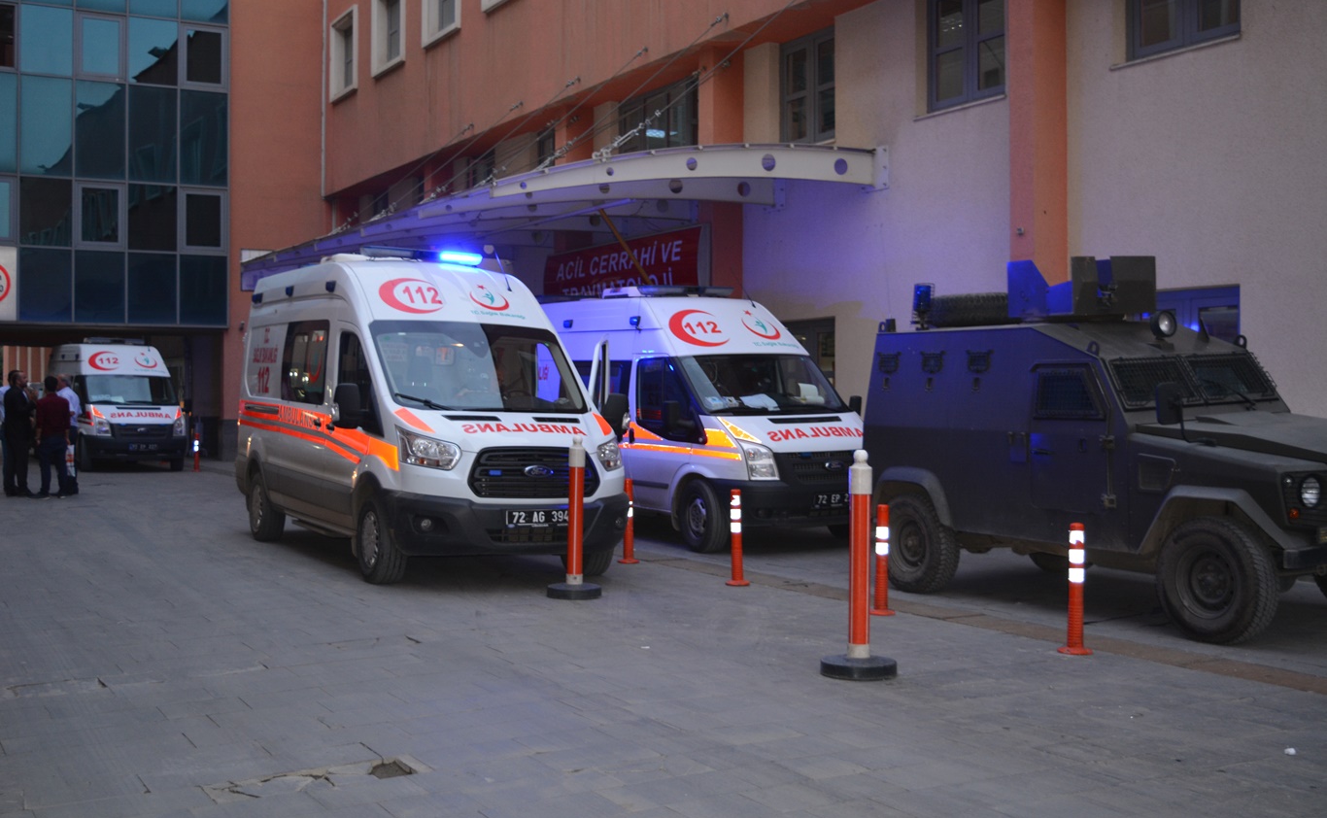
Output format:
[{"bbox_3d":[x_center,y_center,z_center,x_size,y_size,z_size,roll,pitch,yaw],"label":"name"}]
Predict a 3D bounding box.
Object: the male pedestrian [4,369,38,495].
[{"bbox_3d":[-9.286,0.359,21.263,0.480,1.740,0.520,0,0,0],"label":"male pedestrian"}]

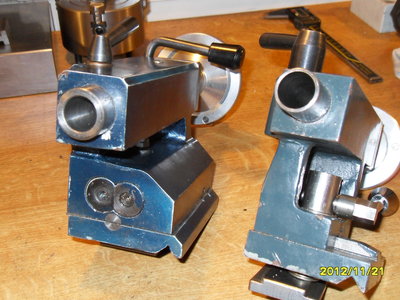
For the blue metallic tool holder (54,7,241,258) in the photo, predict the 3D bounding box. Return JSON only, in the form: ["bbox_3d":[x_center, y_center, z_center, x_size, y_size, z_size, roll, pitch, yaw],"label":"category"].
[{"bbox_3d":[-0.019,-0.022,0.348,0.097,0.130,0.204,9,16,15],"label":"blue metallic tool holder"}]

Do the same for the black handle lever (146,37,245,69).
[{"bbox_3d":[-0.006,-0.066,0.337,0.091,0.018,0.015,19,21,41],"label":"black handle lever"}]

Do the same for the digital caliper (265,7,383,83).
[{"bbox_3d":[0.145,-0.137,0.616,0.069,0.015,0.233,-7,35,-11],"label":"digital caliper"}]

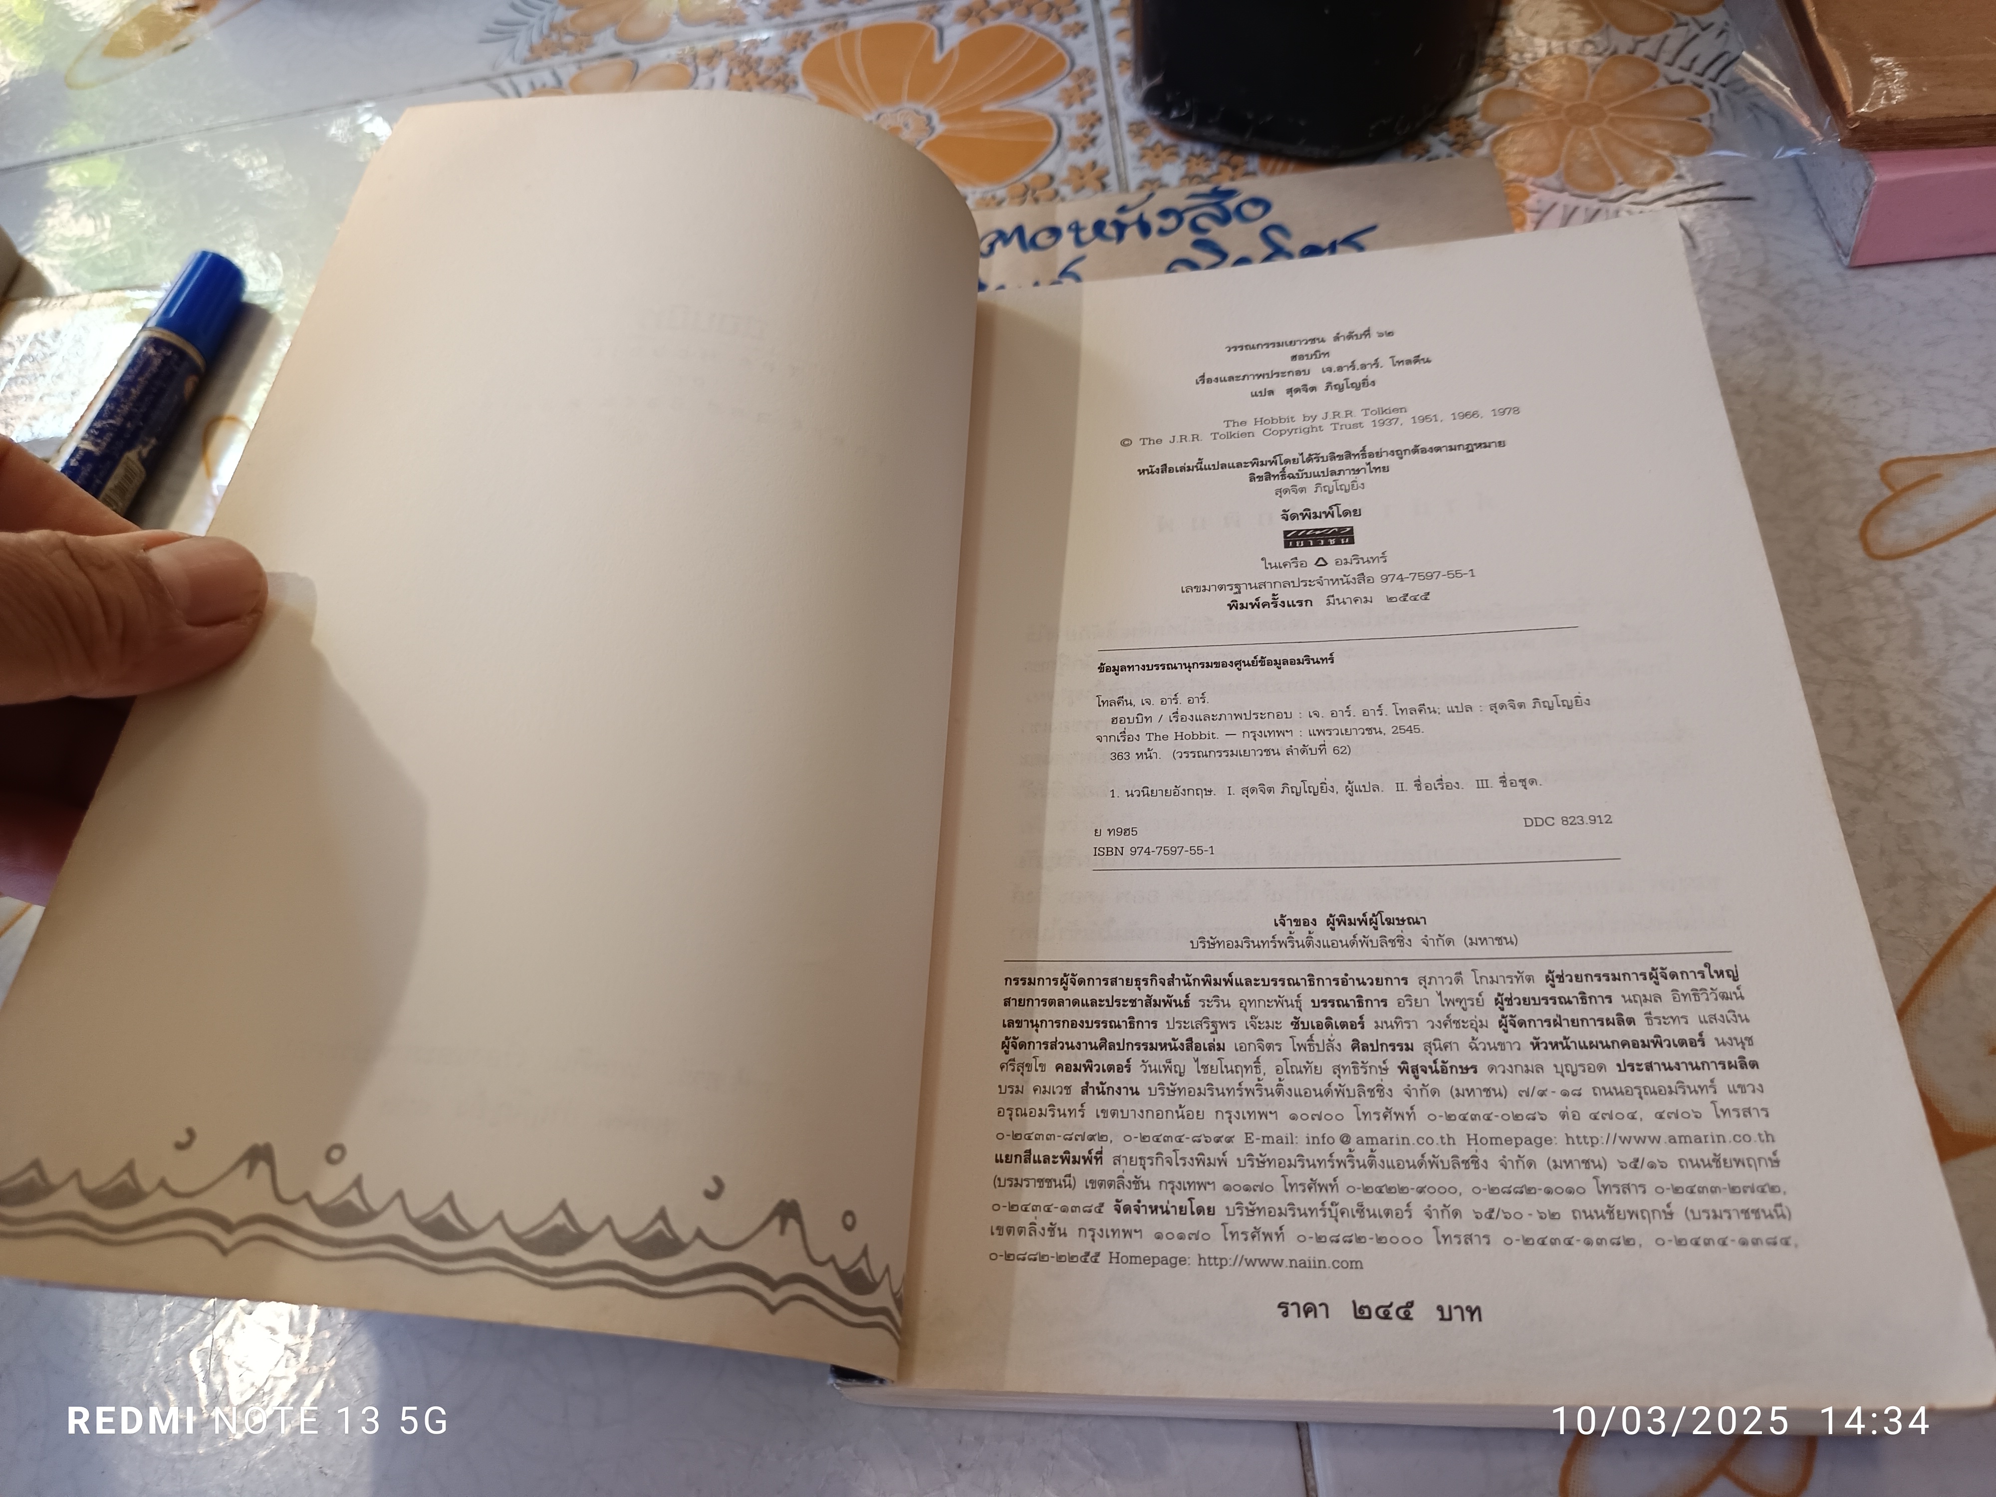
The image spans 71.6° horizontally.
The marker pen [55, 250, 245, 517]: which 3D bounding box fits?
[{"bbox_3d":[-0.214,-0.065,0.329,0.017,0.017,0.139,4,62,12],"label":"marker pen"}]

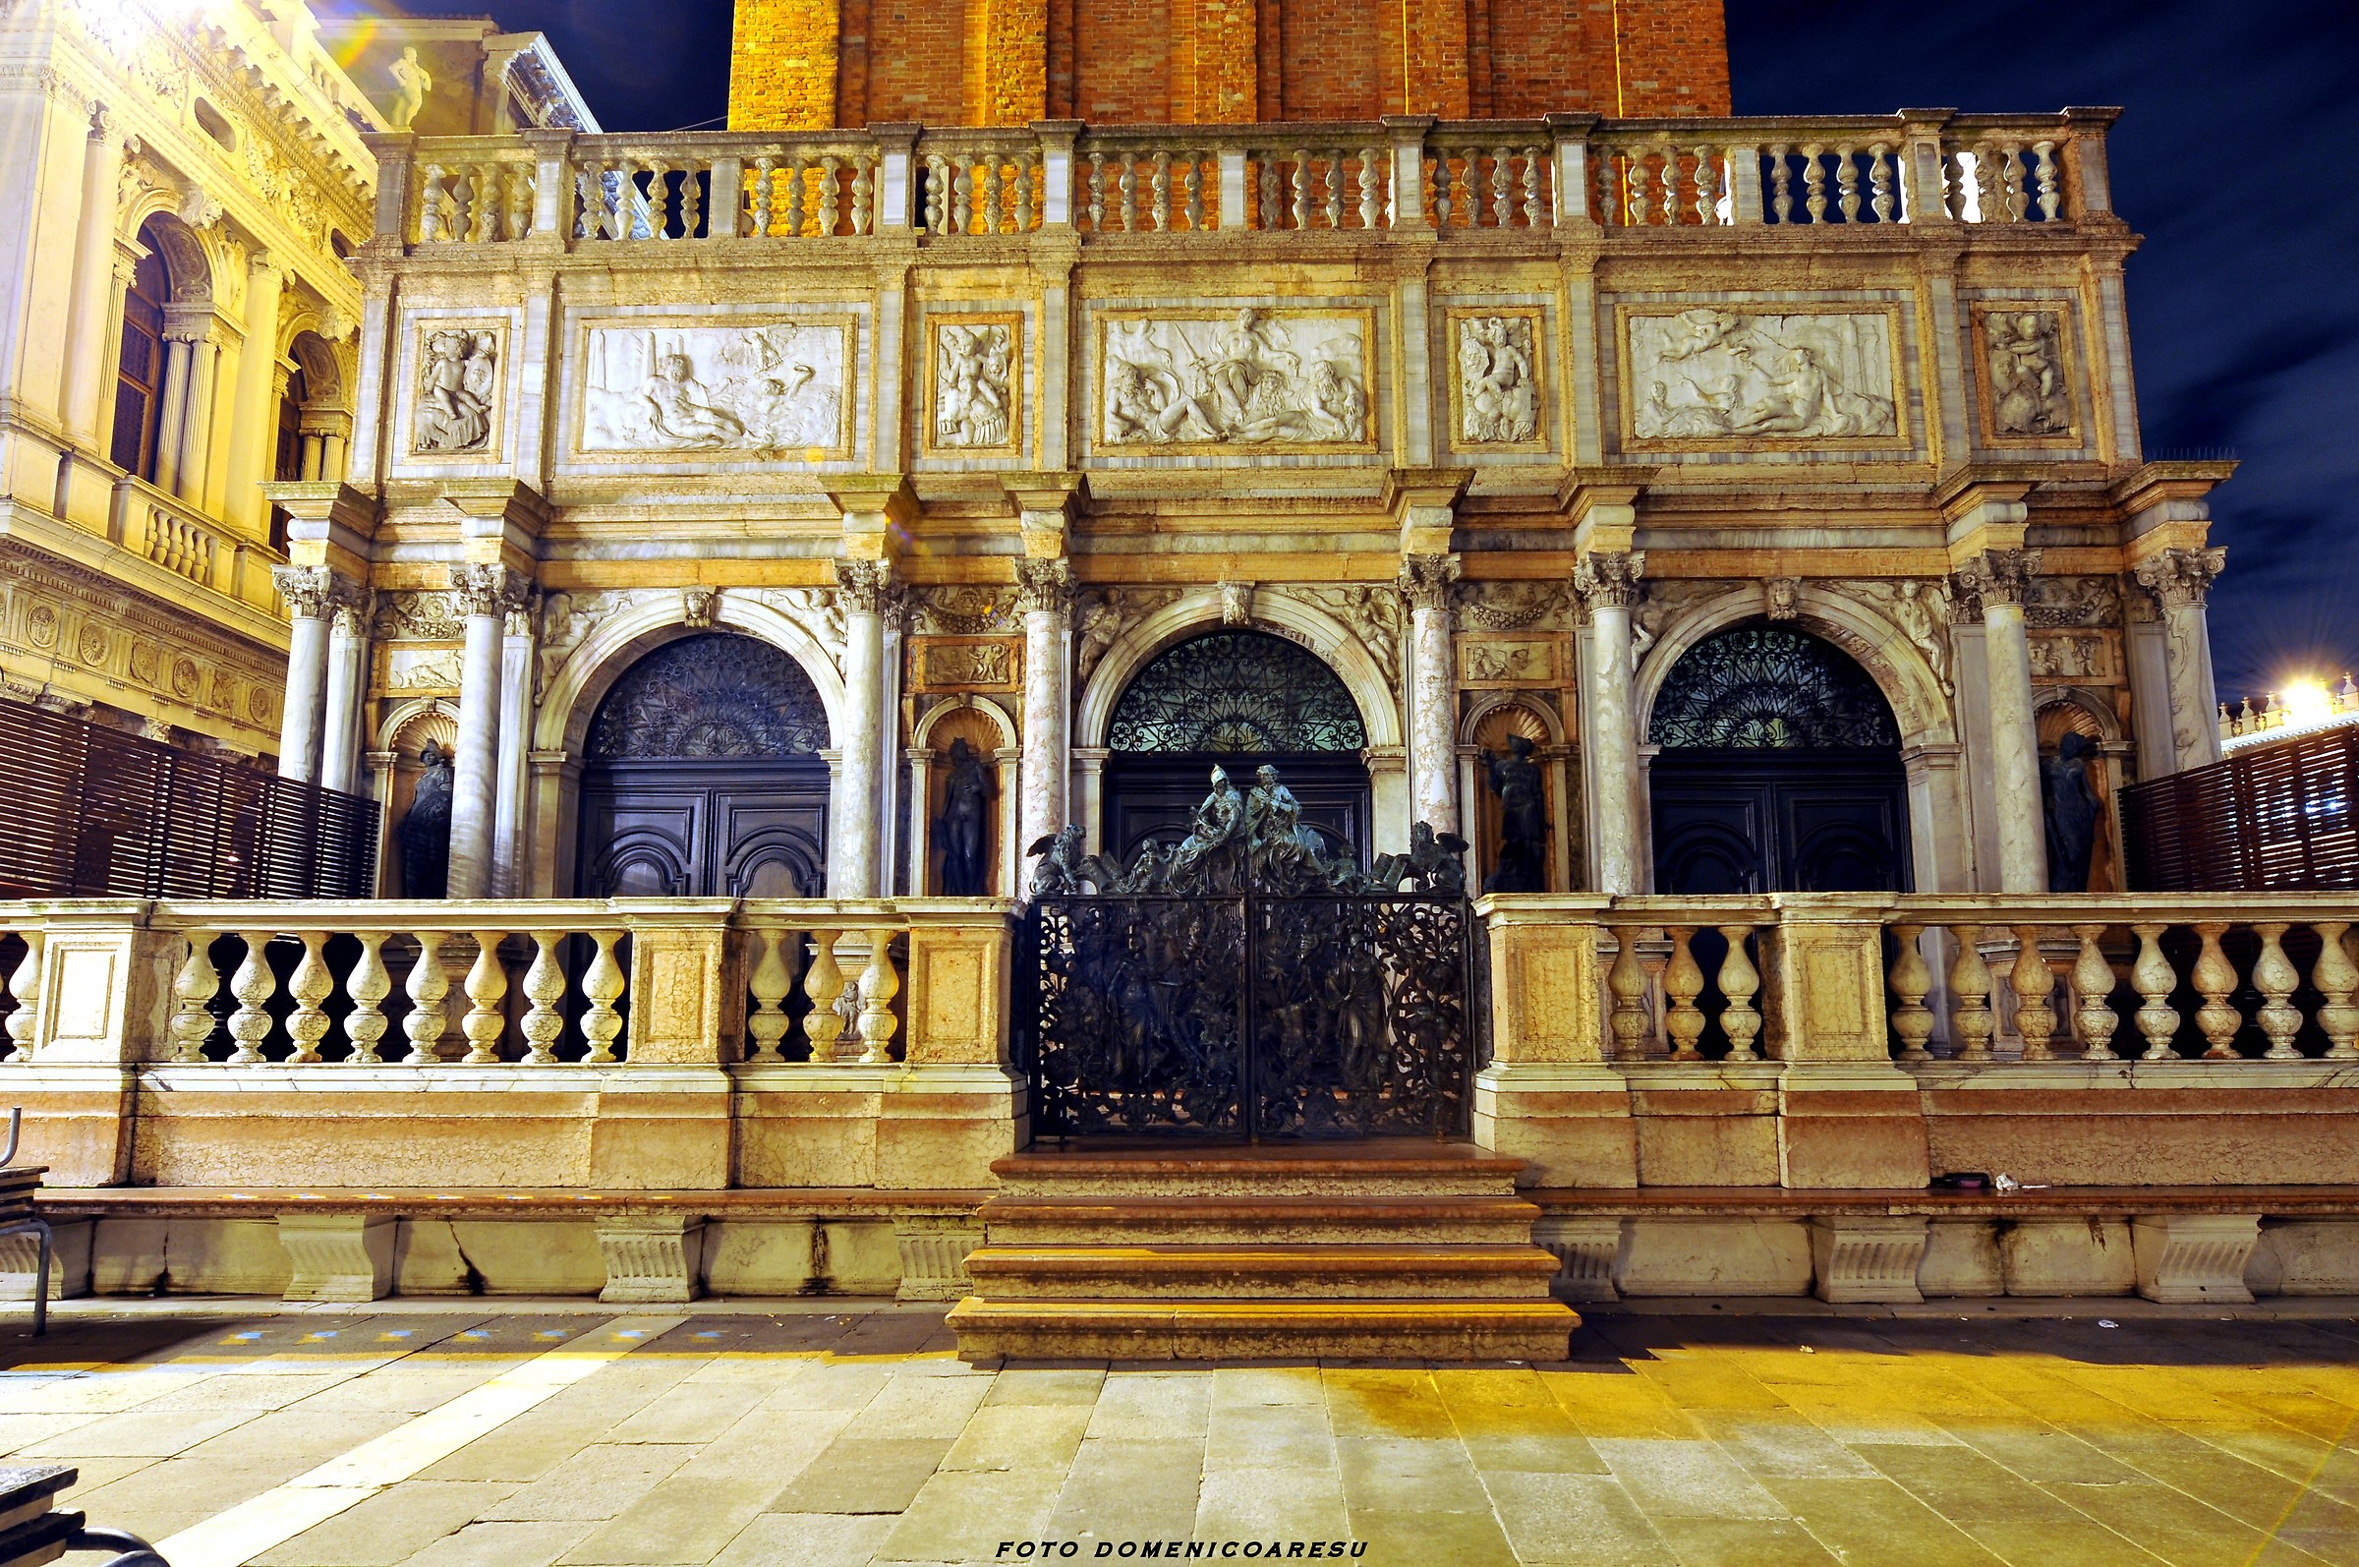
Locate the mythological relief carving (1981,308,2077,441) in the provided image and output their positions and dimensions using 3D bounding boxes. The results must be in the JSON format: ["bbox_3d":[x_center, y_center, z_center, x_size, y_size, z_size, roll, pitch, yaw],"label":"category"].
[{"bbox_3d":[7.056,-3.402,13.129,0.662,1.125,0.140,0,-9,1],"label":"mythological relief carving"}]

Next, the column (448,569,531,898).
[{"bbox_3d":[-5.498,-0.202,12.300,0.480,2.975,0.480,0,-9,1],"label":"column"}]

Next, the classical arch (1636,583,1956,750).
[{"bbox_3d":[4.943,-0.916,12.909,2.543,1.369,0.530,0,-9,2],"label":"classical arch"}]

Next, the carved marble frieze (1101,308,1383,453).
[{"bbox_3d":[0.469,-3.387,13.198,2.280,1.248,0.160,0,-9,2],"label":"carved marble frieze"}]

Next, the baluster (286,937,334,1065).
[{"bbox_3d":[-4.382,1.082,7.912,0.220,0.658,0.220,0,-9,2],"label":"baluster"}]

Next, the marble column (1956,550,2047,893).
[{"bbox_3d":[6.724,-0.290,12.612,0.540,3.160,0.540,0,-9,1],"label":"marble column"}]

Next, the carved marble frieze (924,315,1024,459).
[{"bbox_3d":[-1.764,-3.409,13.449,0.823,1.304,0.130,0,-9,1],"label":"carved marble frieze"}]

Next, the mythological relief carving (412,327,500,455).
[{"bbox_3d":[-6.127,-3.323,13.375,0.737,1.134,0.160,0,-9,2],"label":"mythological relief carving"}]

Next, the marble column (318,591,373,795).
[{"bbox_3d":[-7.251,-0.146,13.458,0.420,3.152,0.300,0,-9,1],"label":"marble column"}]

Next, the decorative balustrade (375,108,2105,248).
[{"bbox_3d":[0.414,-5.078,13.569,14.749,1.134,0.450,0,-9,2],"label":"decorative balustrade"}]

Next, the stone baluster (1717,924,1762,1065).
[{"bbox_3d":[2.824,1.057,7.917,0.216,0.672,0.216,0,-9,1],"label":"stone baluster"}]

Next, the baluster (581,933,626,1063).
[{"bbox_3d":[-3.008,1.117,8.203,0.220,0.689,0.220,0,-9,1],"label":"baluster"}]

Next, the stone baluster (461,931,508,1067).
[{"bbox_3d":[-3.489,1.079,7.888,0.220,0.656,0.220,0,-9,2],"label":"stone baluster"}]

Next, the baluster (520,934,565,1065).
[{"bbox_3d":[-3.501,1.174,8.634,0.222,0.718,0.222,0,-9,1],"label":"baluster"}]

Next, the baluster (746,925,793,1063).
[{"bbox_3d":[-2.097,1.072,8.013,0.222,0.685,0.222,0,-9,1],"label":"baluster"}]

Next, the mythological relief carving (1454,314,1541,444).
[{"bbox_3d":[2.811,-3.552,13.839,0.683,1.218,0.160,0,-9,1],"label":"mythological relief carving"}]

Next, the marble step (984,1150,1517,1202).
[{"bbox_3d":[0.379,1.944,7.823,2.582,0.174,0.500,0,-9,1],"label":"marble step"}]

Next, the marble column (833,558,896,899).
[{"bbox_3d":[-2.496,-0.247,12.331,0.470,3.020,0.470,0,-9,1],"label":"marble column"}]

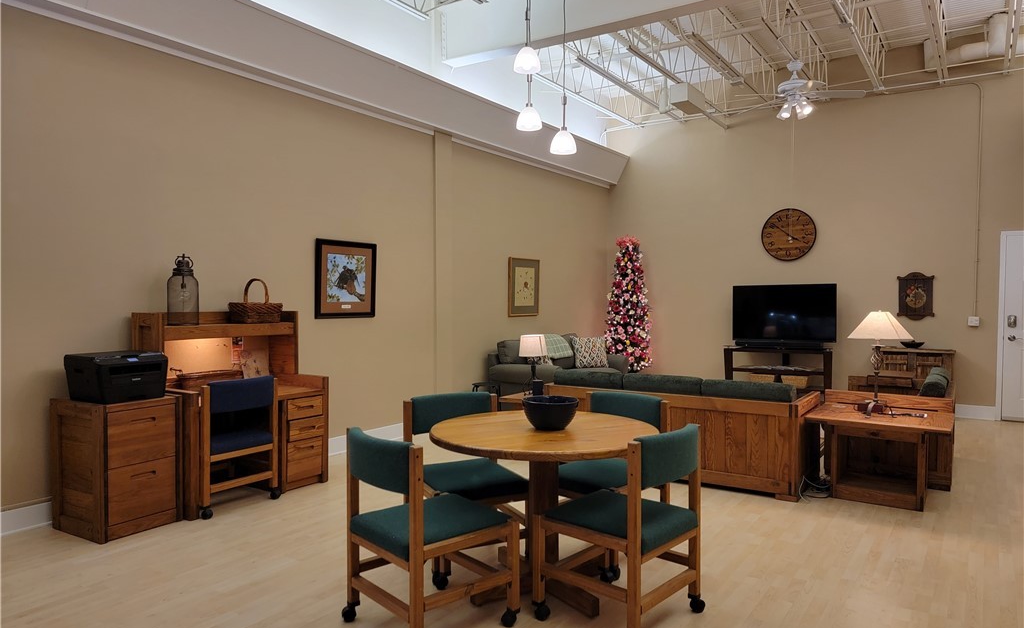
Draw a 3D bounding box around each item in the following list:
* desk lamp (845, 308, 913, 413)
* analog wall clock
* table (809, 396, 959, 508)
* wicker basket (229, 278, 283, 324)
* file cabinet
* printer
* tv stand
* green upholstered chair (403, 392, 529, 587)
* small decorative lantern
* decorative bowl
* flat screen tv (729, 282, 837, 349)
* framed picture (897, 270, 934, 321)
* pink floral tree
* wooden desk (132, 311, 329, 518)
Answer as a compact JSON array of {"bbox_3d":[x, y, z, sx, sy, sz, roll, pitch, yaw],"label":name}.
[{"bbox_3d":[2.607,0.341,5.037,0.374,0.728,0.374,1,1,40],"label":"desk lamp"},{"bbox_3d":[3.523,-1.012,9.056,0.674,0.674,0.040,0,1,34],"label":"analog wall clock"},{"bbox_3d":[2.546,0.979,4.908,0.845,0.550,0.763,1,2,33],"label":"table"},{"bbox_3d":[-1.865,-0.095,5.171,0.213,0.315,0.325,1,2,33],"label":"wicker basket"},{"bbox_3d":[-2.355,0.879,4.245,0.533,0.765,0.472,0,1,32],"label":"file cabinet"},{"bbox_3d":[-2.308,0.365,4.156,0.400,0.260,0.408,1,2,33],"label":"printer"},{"bbox_3d":[3.347,0.803,8.884,1.260,0.730,0.420,1,2,37],"label":"tv stand"},{"bbox_3d":[-0.214,0.851,3.534,0.521,0.834,0.536,-1,1,-29],"label":"green upholstered chair"},{"bbox_3d":[-2.209,-0.161,4.775,0.197,0.480,0.197,0,1,34],"label":"small decorative lantern"},{"bbox_3d":[0.183,0.469,3.332,0.263,0.130,0.263,0,1,0],"label":"decorative bowl"},{"bbox_3d":[3.417,-0.004,8.943,1.230,0.705,0.070,1,1,36],"label":"flat screen tv"},{"bbox_3d":[4.710,-0.213,8.287,0.375,0.590,0.030,1,2,33],"label":"framed picture"},{"bbox_3d":[1.605,0.038,9.770,0.670,2.200,0.670,1,2,33],"label":"pink floral tree"},{"bbox_3d":[-1.916,0.616,4.912,0.608,1.250,1.130,1,2,33],"label":"wooden desk"}]

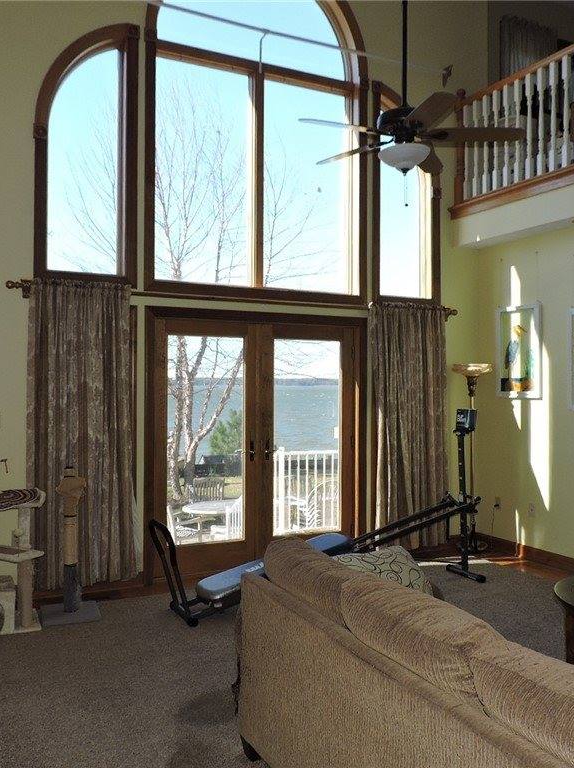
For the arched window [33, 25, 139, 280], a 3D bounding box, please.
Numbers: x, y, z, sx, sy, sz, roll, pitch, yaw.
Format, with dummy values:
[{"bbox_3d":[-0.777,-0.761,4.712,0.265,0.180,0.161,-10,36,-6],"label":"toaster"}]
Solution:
[{"bbox_3d":[-1.490,-1.738,5.296,0.760,2.000,0.100,0,0,-26],"label":"arched window"}]

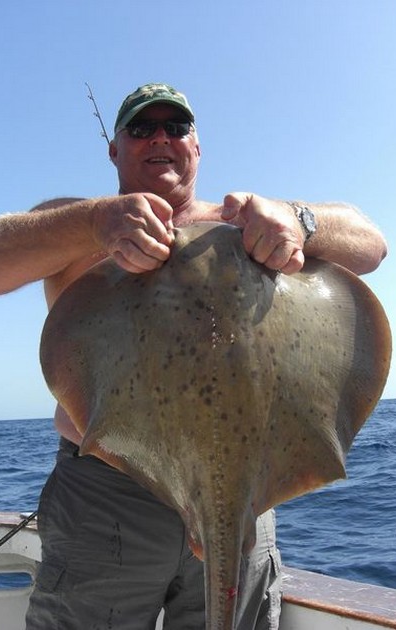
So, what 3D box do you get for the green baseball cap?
[{"bbox_3d":[-0.090,-0.422,1.440,0.174,0.130,0.265,-2,-8,-10],"label":"green baseball cap"}]

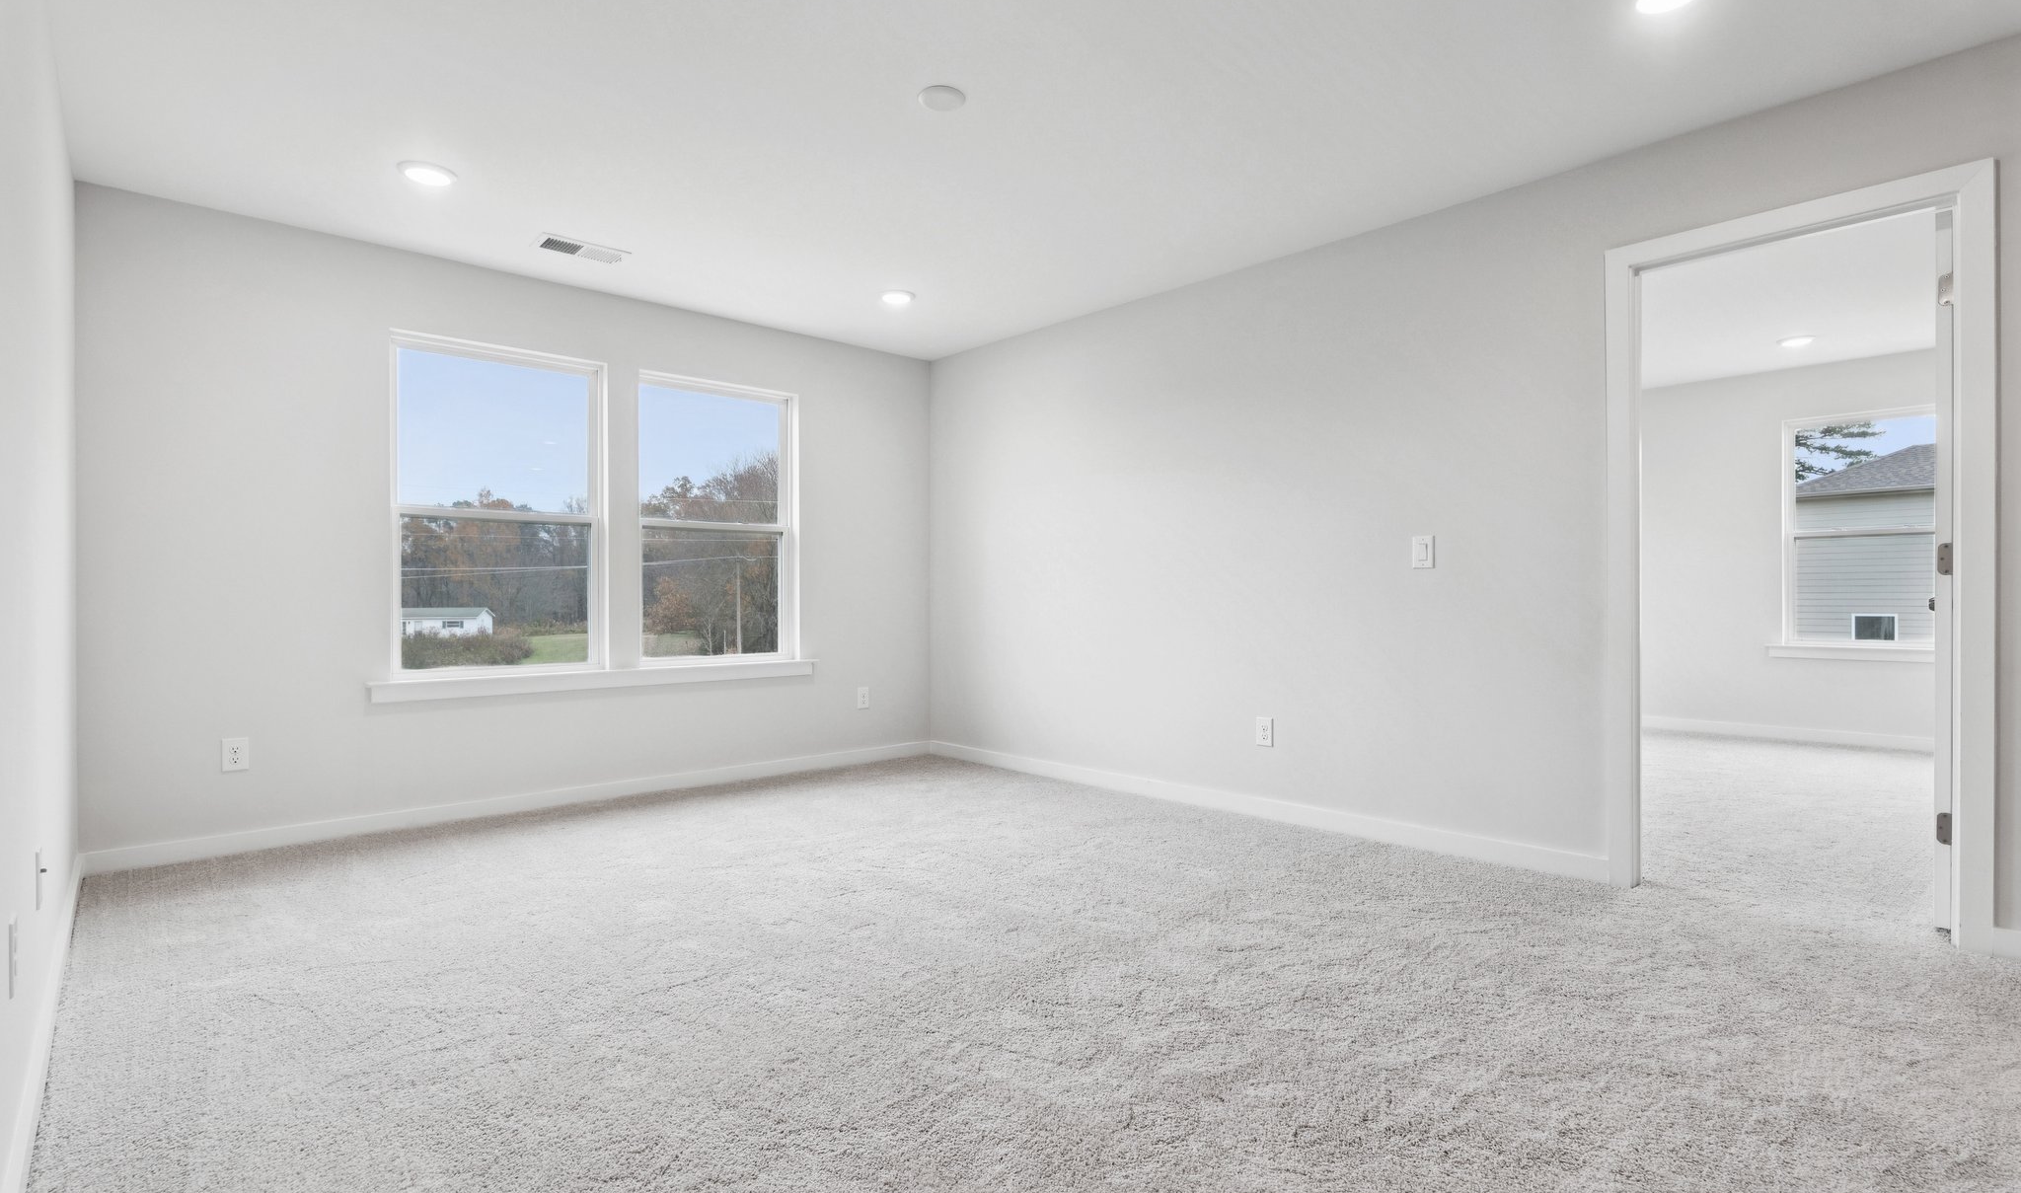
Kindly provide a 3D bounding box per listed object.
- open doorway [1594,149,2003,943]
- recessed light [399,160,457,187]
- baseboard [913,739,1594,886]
[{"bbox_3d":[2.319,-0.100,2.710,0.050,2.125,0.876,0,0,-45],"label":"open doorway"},{"bbox_3d":[-2.012,-1.453,3.106,0.180,0.020,0.180,0,0,-41],"label":"recessed light"},{"bbox_3d":[0.750,0.921,4.290,0.016,0.089,3.580,0,0,-45],"label":"baseboard"}]

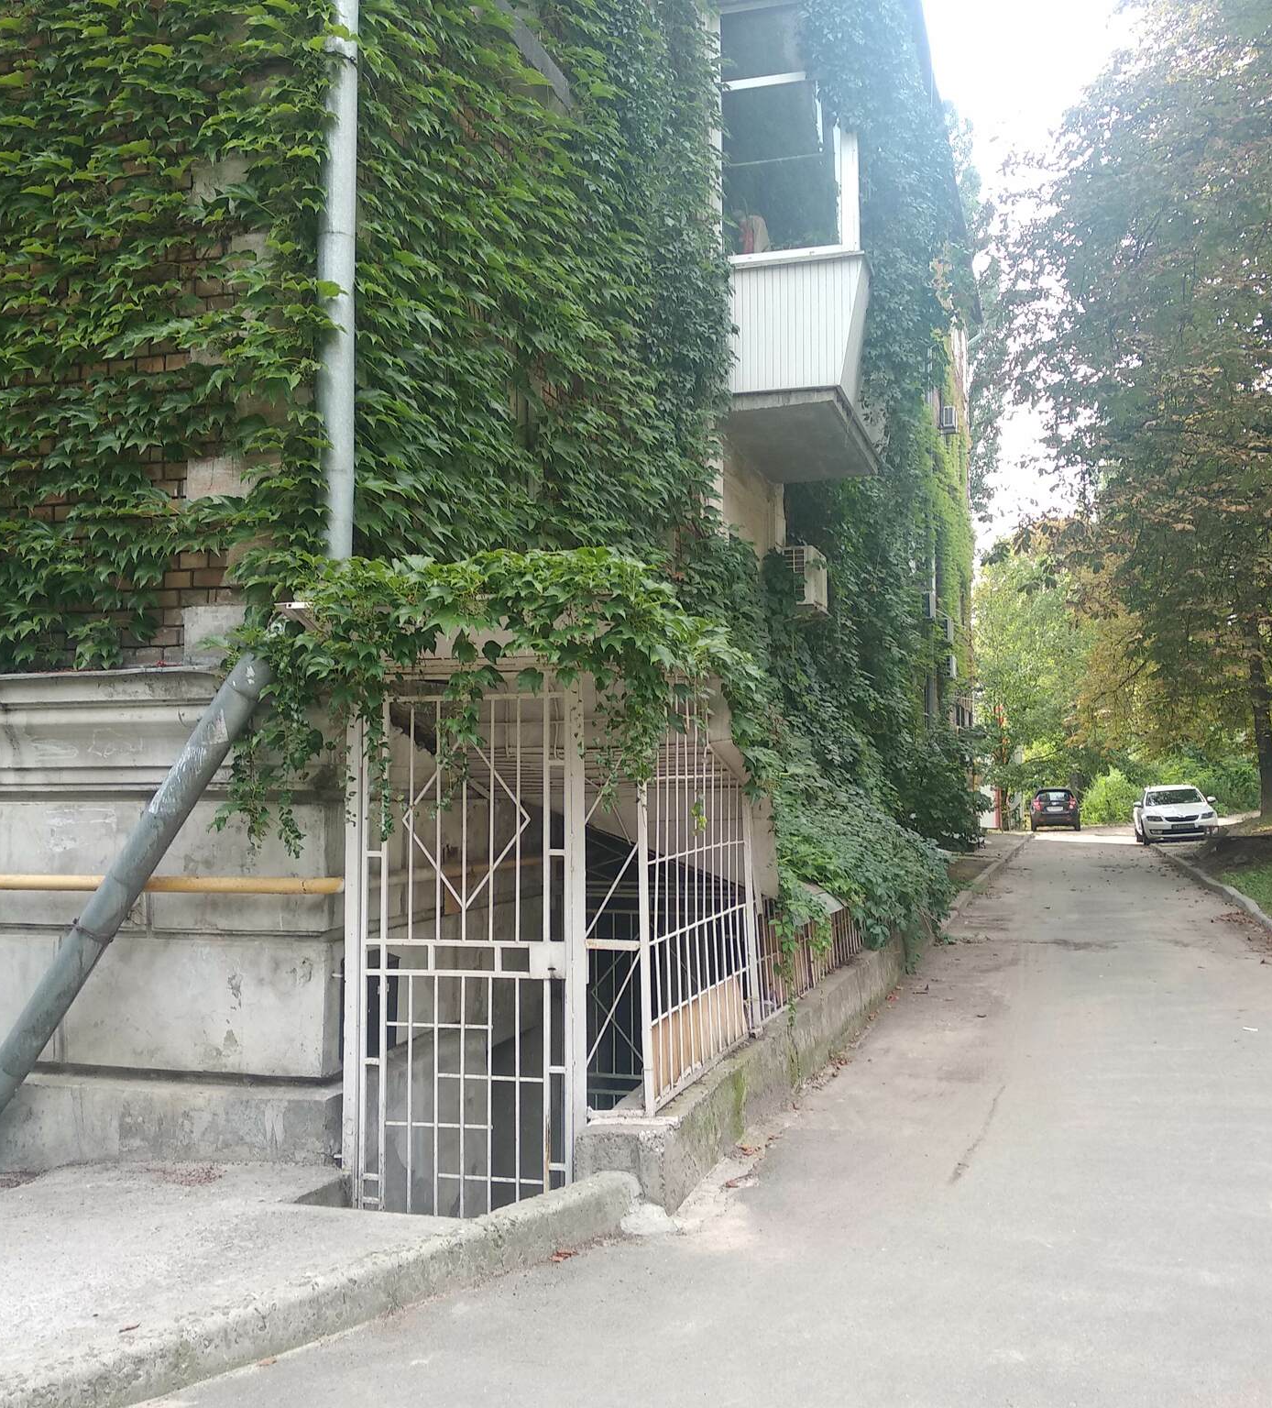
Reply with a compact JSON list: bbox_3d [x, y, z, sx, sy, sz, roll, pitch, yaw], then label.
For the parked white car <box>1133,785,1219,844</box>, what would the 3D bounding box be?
[{"bbox_3d":[14.377,2.925,37.619,1.830,1.460,4.660,-6,-5,16],"label":"parked white car"}]

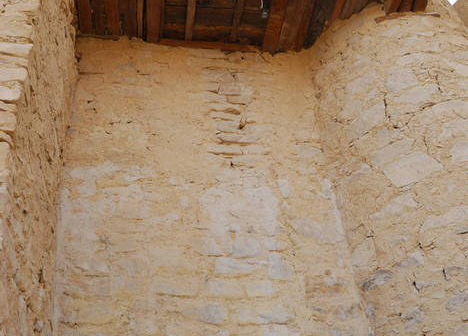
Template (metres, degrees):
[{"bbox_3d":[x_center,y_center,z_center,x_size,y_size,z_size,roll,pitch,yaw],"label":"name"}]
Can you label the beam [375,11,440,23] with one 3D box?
[{"bbox_3d":[1.923,-1.673,5.837,0.729,0.060,0.100,-7,-44,-1],"label":"beam"}]

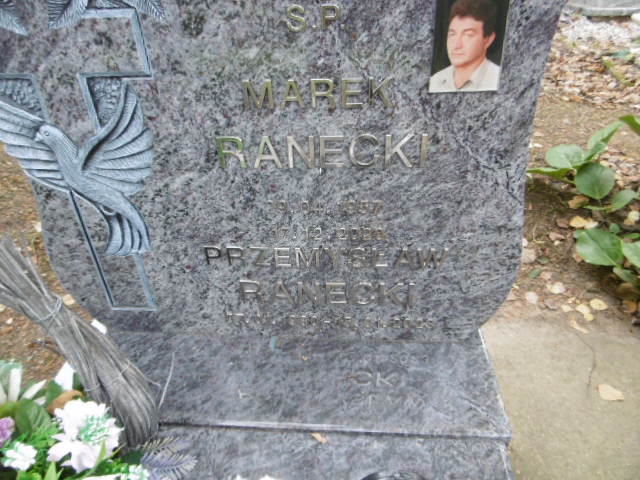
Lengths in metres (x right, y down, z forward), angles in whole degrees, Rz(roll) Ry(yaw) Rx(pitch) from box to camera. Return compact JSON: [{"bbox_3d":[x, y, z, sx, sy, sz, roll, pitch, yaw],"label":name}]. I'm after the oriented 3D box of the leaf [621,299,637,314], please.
[{"bbox_3d":[0.886,0.191,1.273,0.045,0.020,0.052,26,41,35],"label":"leaf"}]

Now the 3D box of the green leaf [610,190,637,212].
[{"bbox_3d":[1.253,-0.163,1.840,0.136,0.030,0.059,-42,52,-12],"label":"green leaf"}]

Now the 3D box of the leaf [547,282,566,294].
[{"bbox_3d":[0.726,0.148,1.355,0.052,0.012,0.052,20,38,28],"label":"leaf"}]

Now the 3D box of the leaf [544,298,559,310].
[{"bbox_3d":[0.753,0.210,1.437,0.035,0.012,0.055,-6,33,-4],"label":"leaf"}]

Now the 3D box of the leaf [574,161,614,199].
[{"bbox_3d":[1.064,-0.227,1.720,0.145,0.145,0.035,8,-7,28],"label":"leaf"}]

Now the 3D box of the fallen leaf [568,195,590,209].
[{"bbox_3d":[1.034,-0.153,1.771,0.085,0.030,0.075,19,38,28],"label":"fallen leaf"}]

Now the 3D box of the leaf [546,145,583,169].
[{"bbox_3d":[0.992,-0.339,1.800,0.140,0.035,0.135,-5,55,12],"label":"leaf"}]

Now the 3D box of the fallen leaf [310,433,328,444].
[{"bbox_3d":[-0.001,0.306,0.685,0.030,0.008,0.014,22,40,31],"label":"fallen leaf"}]

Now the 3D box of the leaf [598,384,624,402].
[{"bbox_3d":[0.754,0.396,1.153,0.058,0.010,0.050,0,33,5],"label":"leaf"}]

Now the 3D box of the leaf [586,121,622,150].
[{"bbox_3d":[1.180,-0.433,1.840,0.180,0.040,0.085,-36,30,-6],"label":"leaf"}]

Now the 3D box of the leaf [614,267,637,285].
[{"bbox_3d":[1.027,0.116,1.490,0.037,0.020,0.075,-36,48,-13],"label":"leaf"}]

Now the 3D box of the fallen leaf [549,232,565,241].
[{"bbox_3d":[0.848,-0.012,1.586,0.056,0.020,0.045,18,38,27],"label":"fallen leaf"}]

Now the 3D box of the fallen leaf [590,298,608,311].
[{"bbox_3d":[0.897,0.210,1.427,0.058,0.010,0.044,-23,38,-28],"label":"fallen leaf"}]

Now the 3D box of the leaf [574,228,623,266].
[{"bbox_3d":[0.990,0.025,1.571,0.143,0.040,0.166,0,51,18],"label":"leaf"}]

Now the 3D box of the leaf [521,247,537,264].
[{"bbox_3d":[0.783,0.061,1.660,0.057,0.015,0.085,13,36,23],"label":"leaf"}]

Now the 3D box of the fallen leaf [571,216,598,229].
[{"bbox_3d":[0.993,-0.066,1.665,0.100,0.020,0.075,20,38,29],"label":"fallen leaf"}]

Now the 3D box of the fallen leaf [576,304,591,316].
[{"bbox_3d":[0.760,0.200,1.278,0.041,0.008,0.045,22,40,31],"label":"fallen leaf"}]

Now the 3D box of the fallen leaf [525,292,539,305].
[{"bbox_3d":[0.704,0.190,1.471,0.037,0.012,0.058,16,38,27],"label":"fallen leaf"}]

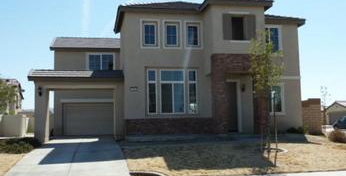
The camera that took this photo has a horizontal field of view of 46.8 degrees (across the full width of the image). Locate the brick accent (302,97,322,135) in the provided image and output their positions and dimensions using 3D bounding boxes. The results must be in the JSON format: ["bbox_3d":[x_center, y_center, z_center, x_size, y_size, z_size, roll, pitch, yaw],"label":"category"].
[{"bbox_3d":[7.726,1.607,22.400,1.150,2.000,0.400,0,-6,-10],"label":"brick accent"}]

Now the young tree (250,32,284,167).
[{"bbox_3d":[3.472,0.147,14.700,1.200,4.450,1.200,0,-6,-10],"label":"young tree"}]

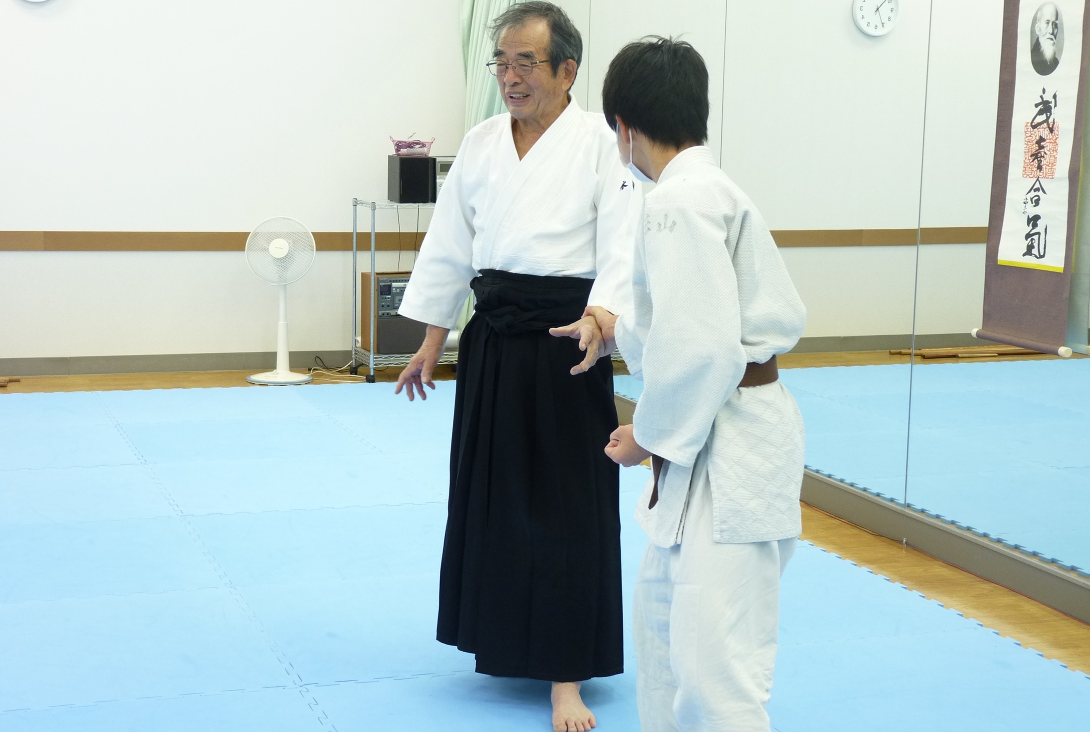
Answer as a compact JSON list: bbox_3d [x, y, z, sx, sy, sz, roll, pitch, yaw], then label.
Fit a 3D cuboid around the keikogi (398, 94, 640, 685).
[{"bbox_3d":[-0.051,0.062,4.606,0.570,1.430,0.430,5,9,22],"label":"keikogi"}]

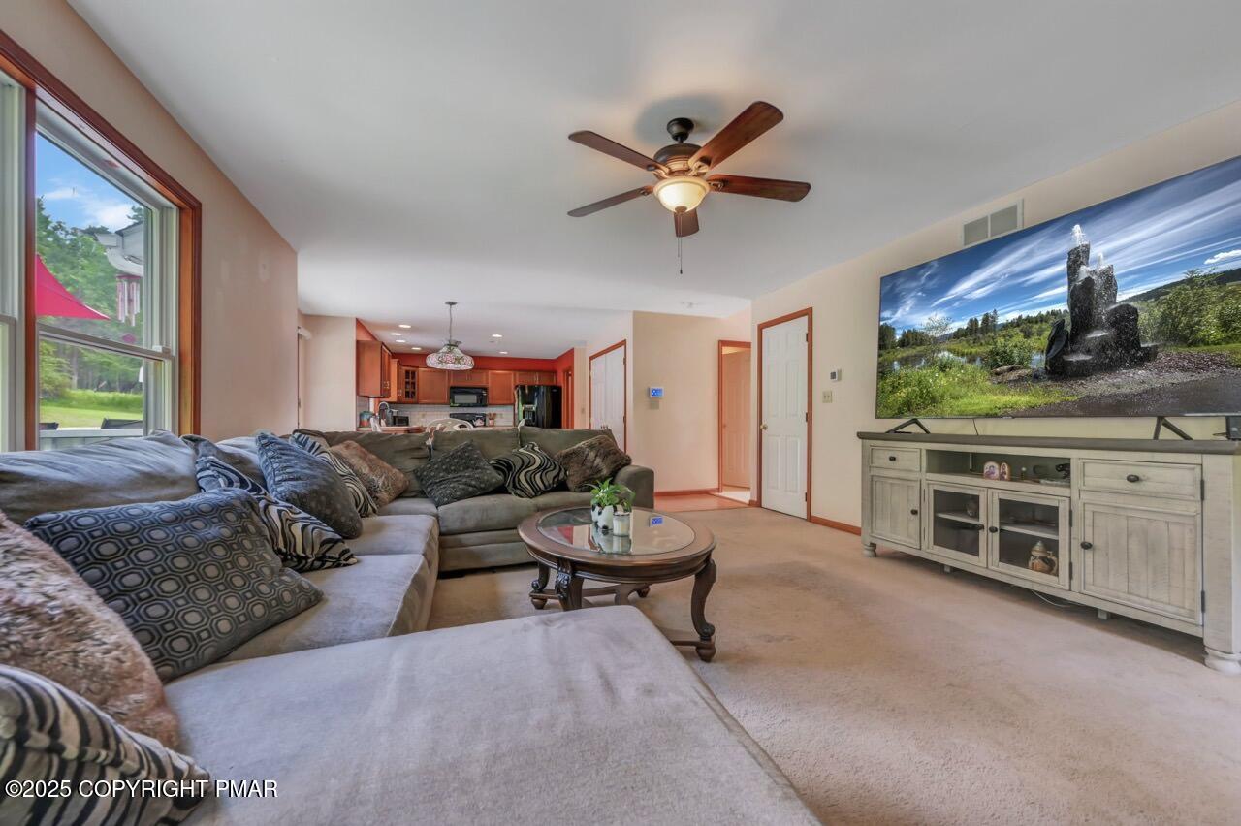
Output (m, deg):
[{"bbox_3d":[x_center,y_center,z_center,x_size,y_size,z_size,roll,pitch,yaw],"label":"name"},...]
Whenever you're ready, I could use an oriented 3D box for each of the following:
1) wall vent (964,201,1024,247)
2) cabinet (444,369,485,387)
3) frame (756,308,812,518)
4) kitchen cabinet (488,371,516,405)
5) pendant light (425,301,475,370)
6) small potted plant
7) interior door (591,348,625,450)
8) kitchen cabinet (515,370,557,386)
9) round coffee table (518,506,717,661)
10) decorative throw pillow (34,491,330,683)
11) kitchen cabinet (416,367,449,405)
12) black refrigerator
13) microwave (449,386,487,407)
[{"bbox_3d":[2.419,-1.220,3.164,0.020,0.190,0.395,0,-1,-18],"label":"wall vent"},{"bbox_3d":[-3.229,-0.736,10.225,0.765,0.375,0.325,0,-1,-19],"label":"cabinet"},{"bbox_3d":[1.774,0.022,5.190,0.100,2.100,0.900,0,-1,-18],"label":"frame"},{"bbox_3d":[-2.597,-0.545,10.442,0.555,0.740,0.325,0,-1,-19],"label":"kitchen cabinet"},{"bbox_3d":[-2.119,-0.974,6.012,0.600,0.790,0.600,0,-1,-18],"label":"pendant light"},{"bbox_3d":[-0.037,0.424,2.300,0.200,0.240,0.180,0,-1,-18],"label":"small potted plant"},{"bbox_3d":[-0.215,0.088,7.440,0.060,2.070,1.600,0,-1,-19],"label":"interior door"},{"bbox_3d":[-2.012,-0.785,11.280,0.940,0.350,0.330,0,-1,-18],"label":"kitchen cabinet"},{"bbox_3d":[-0.031,0.795,2.313,0.880,0.502,1.160,0,-1,-18],"label":"round coffee table"},{"bbox_3d":[-1.090,0.405,1.252,0.460,0.170,0.460,45,14,12],"label":"decorative throw pillow"},{"bbox_3d":[-3.879,-0.555,10.002,0.600,0.740,0.325,0,-1,-19],"label":"kitchen cabinet"},{"bbox_3d":[-1.816,0.320,10.445,0.910,1.755,0.800,0,-1,-19],"label":"black refrigerator"},{"bbox_3d":[-3.381,-0.340,10.777,0.765,0.430,0.400,0,-1,-18],"label":"microwave"}]

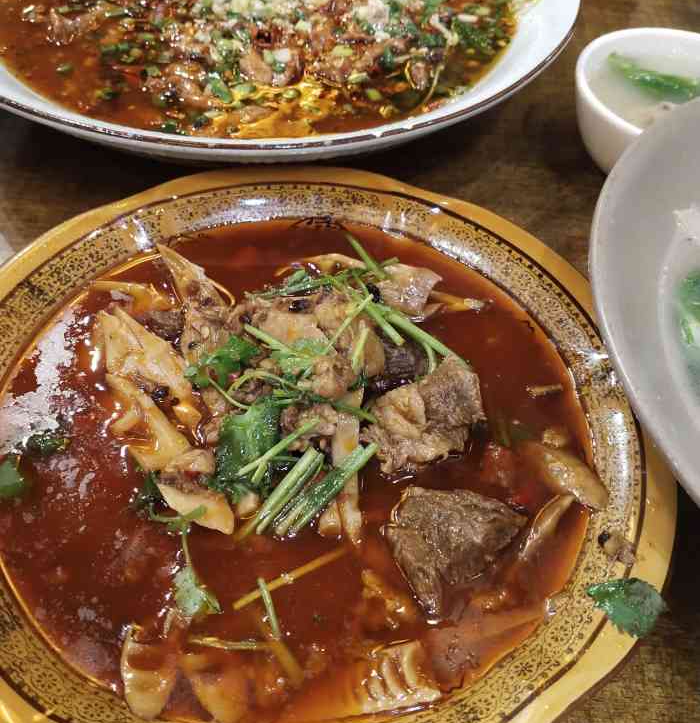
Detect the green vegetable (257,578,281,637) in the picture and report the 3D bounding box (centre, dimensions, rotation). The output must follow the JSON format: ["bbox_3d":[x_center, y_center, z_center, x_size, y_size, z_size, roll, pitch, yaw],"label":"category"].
[{"bbox_3d":[-0.027,0.082,0.279,0.004,0.004,0.022,-14,53,-15],"label":"green vegetable"}]

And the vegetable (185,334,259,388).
[{"bbox_3d":[-0.049,0.000,0.318,0.026,0.014,0.021,-25,57,-22],"label":"vegetable"}]

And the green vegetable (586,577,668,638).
[{"bbox_3d":[0.090,0.079,0.273,0.026,0.008,0.021,14,52,8],"label":"green vegetable"}]

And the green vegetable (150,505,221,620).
[{"bbox_3d":[-0.055,0.067,0.287,0.019,0.008,0.044,-12,53,-13],"label":"green vegetable"}]

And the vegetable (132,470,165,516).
[{"bbox_3d":[-0.073,0.048,0.303,0.011,0.009,0.019,-6,52,-9],"label":"vegetable"}]

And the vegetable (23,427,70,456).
[{"bbox_3d":[-0.114,0.030,0.315,0.017,0.006,0.011,-9,52,-10],"label":"vegetable"}]

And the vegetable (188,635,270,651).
[{"bbox_3d":[-0.039,0.092,0.271,0.027,0.004,0.004,7,51,2],"label":"vegetable"}]

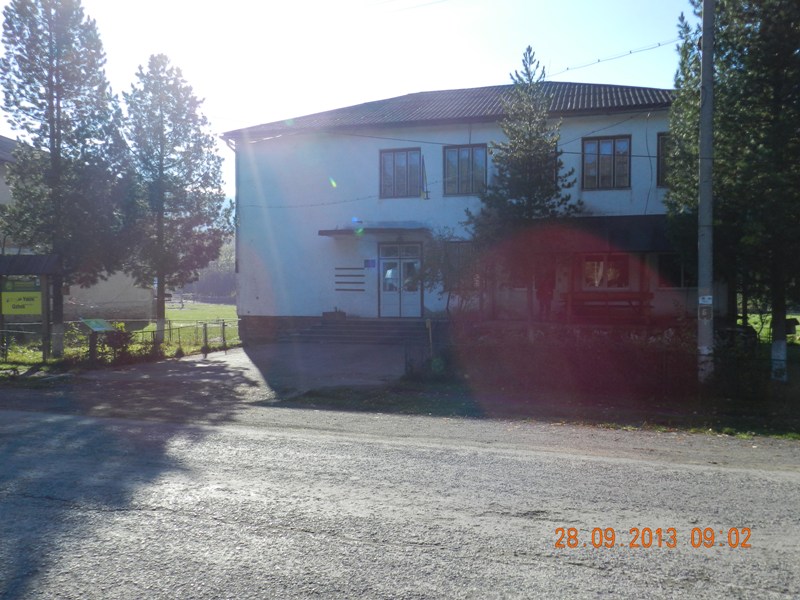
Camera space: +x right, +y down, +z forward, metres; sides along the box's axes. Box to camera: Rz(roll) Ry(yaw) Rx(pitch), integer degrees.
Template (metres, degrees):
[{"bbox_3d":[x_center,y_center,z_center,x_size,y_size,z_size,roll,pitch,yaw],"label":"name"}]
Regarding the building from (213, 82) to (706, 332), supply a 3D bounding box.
[{"bbox_3d":[3.343,-3.818,27.360,17.650,10.390,12.100,0,1,16],"label":"building"}]

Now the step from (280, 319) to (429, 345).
[{"bbox_3d":[-1.111,1.042,21.926,5.050,0.680,2.700,0,1,16],"label":"step"}]

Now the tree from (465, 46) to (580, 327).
[{"bbox_3d":[3.190,-2.578,16.767,2.982,7.939,2.982,0,1,16],"label":"tree"}]

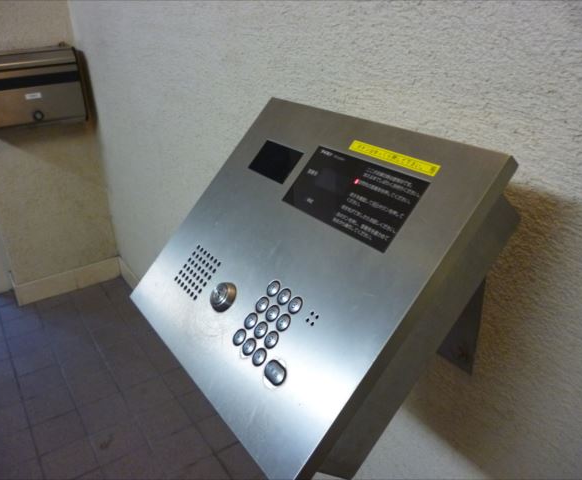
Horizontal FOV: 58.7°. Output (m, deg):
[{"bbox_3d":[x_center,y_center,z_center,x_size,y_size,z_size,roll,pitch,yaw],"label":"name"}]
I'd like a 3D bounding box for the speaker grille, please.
[{"bbox_3d":[-0.138,0.048,0.769,0.005,0.066,0.077,37,-4,-40],"label":"speaker grille"}]

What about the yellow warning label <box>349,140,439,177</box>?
[{"bbox_3d":[0.120,-0.102,0.628,0.002,0.015,0.147,37,-4,-40],"label":"yellow warning label"}]

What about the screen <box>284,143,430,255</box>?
[{"bbox_3d":[0.073,-0.057,0.648,0.008,0.093,0.205,37,-4,-40],"label":"screen"}]

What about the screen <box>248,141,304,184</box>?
[{"bbox_3d":[-0.022,-0.117,0.780,0.008,0.054,0.100,37,-4,-40],"label":"screen"}]

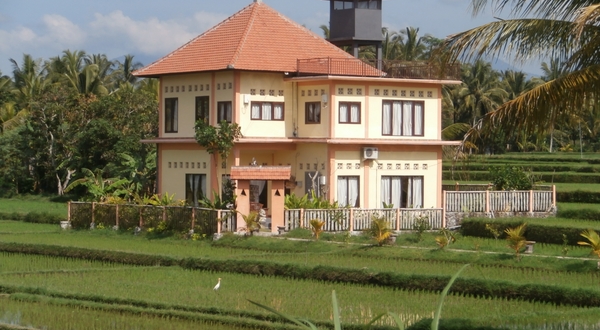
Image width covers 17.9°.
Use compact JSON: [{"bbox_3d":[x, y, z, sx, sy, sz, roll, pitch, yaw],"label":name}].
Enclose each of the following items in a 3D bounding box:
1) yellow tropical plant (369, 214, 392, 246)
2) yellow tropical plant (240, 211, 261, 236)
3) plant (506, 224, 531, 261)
[{"bbox_3d":[3.293,2.680,78.000,0.980,1.309,0.980,1,0,0],"label":"yellow tropical plant"},{"bbox_3d":[-2.246,2.654,86.500,0.920,1.180,0.920,0,0,-36],"label":"yellow tropical plant"},{"bbox_3d":[7.792,2.776,68.300,0.950,1.290,0.950,1,0,0],"label":"plant"}]

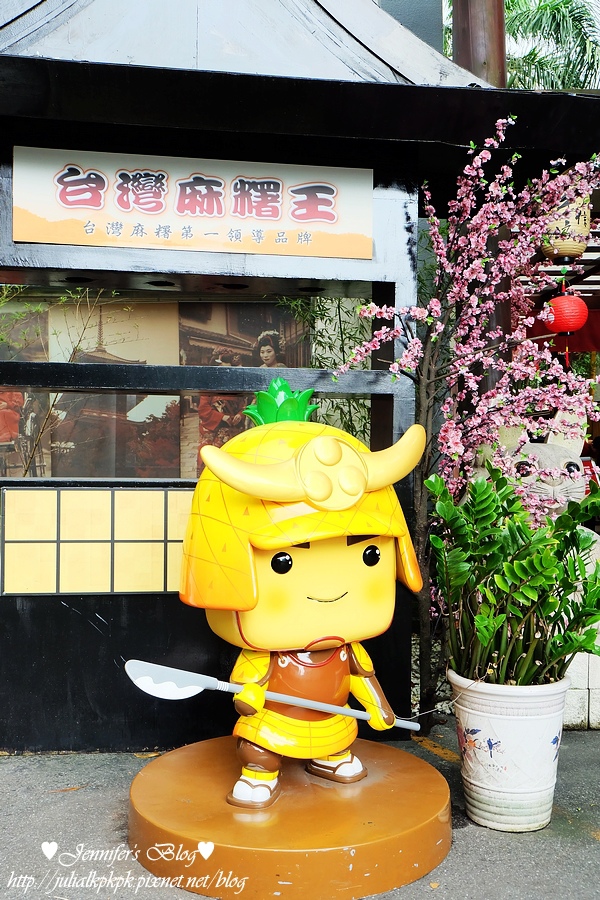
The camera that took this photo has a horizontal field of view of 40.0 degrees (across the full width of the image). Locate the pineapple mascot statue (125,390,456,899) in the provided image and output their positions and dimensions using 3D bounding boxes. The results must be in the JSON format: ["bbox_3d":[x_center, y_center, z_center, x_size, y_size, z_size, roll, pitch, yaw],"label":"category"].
[{"bbox_3d":[-0.056,0.581,3.223,1.273,1.732,1.232,1,-2,-22],"label":"pineapple mascot statue"}]

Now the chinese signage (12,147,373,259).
[{"bbox_3d":[-0.501,-1.212,4.091,1.758,0.460,0.035,1,-1,-8],"label":"chinese signage"}]

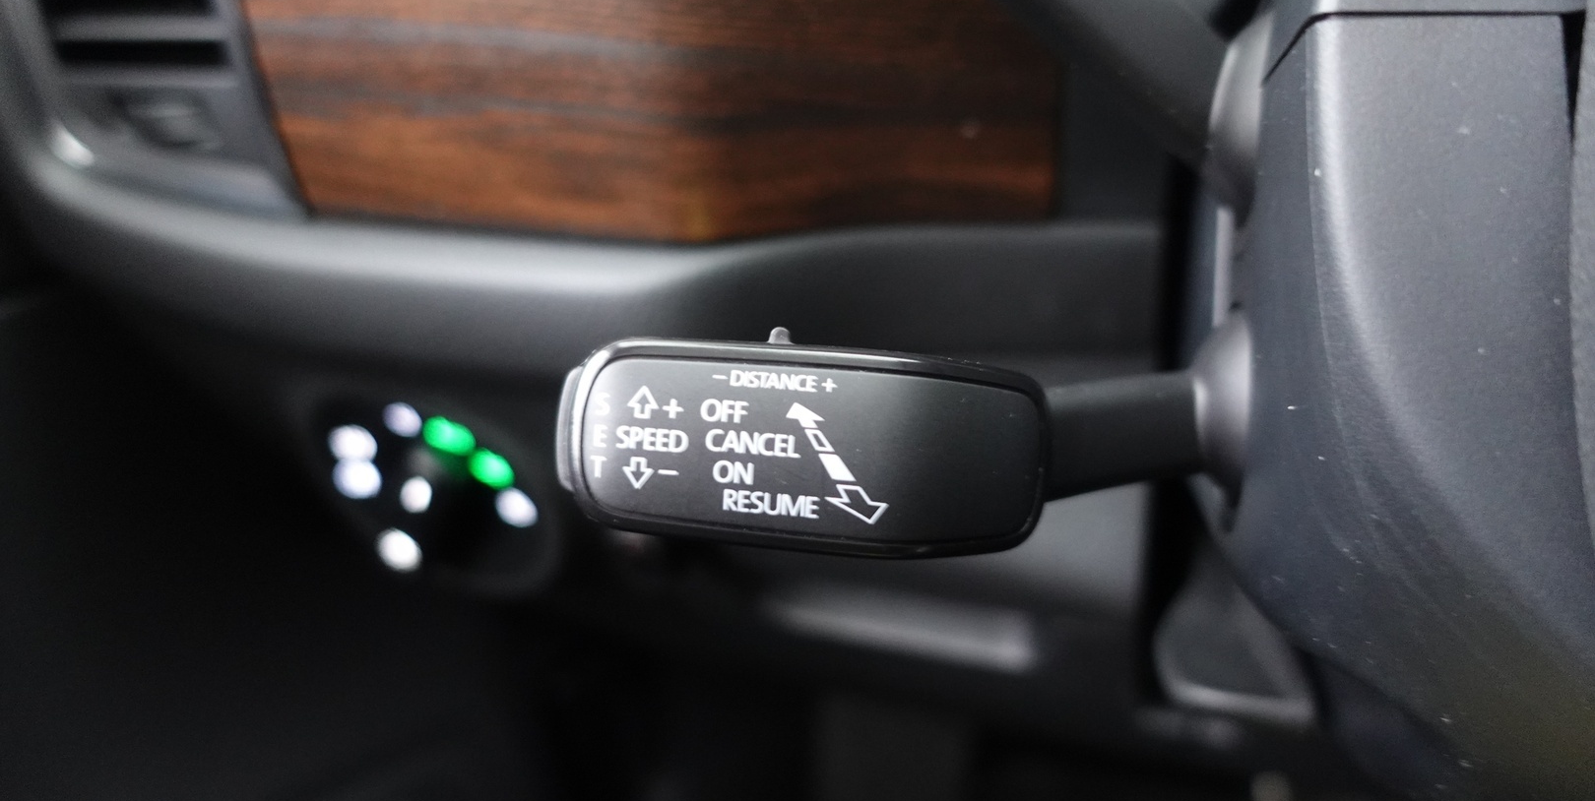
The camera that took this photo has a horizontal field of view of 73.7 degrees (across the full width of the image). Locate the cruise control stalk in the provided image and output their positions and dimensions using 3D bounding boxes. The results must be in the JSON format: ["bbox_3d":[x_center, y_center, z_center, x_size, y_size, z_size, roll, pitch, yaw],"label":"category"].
[{"bbox_3d":[0.016,0.008,0.174,0.107,0.033,0.030,1,-7,-12],"label":"cruise control stalk"}]

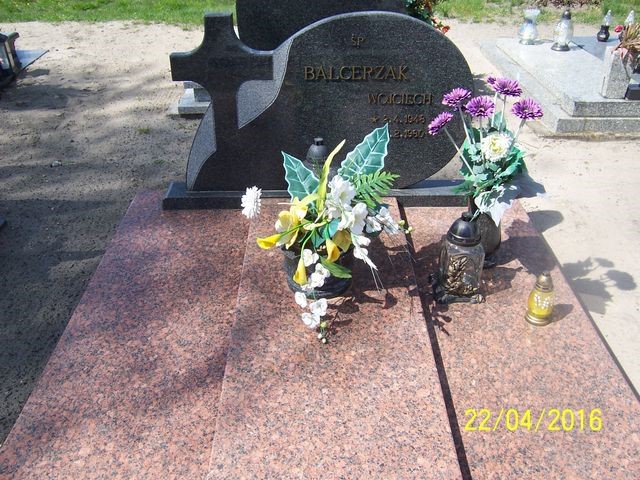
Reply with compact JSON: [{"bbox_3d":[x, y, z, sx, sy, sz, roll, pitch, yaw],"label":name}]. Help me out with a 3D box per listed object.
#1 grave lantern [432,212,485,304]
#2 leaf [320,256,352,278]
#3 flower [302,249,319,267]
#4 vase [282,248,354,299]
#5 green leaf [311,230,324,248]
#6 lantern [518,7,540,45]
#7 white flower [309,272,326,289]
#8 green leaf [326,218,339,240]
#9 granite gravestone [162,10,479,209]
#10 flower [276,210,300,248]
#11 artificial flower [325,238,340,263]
[{"bbox_3d":[0.410,0.037,1.781,0.143,0.253,0.140,-2,30,-3],"label":"grave lantern"},{"bbox_3d":[0.052,0.087,1.931,0.110,0.050,0.060,16,34,26],"label":"leaf"},{"bbox_3d":[-0.027,0.050,1.746,0.046,0.046,0.028,-1,30,-1],"label":"flower"},{"bbox_3d":[-0.006,0.081,1.921,0.205,0.131,0.205,0,31,-1],"label":"vase"},{"bbox_3d":[-0.007,-0.002,1.825,0.045,0.030,0.060,0,66,0],"label":"green leaf"},{"bbox_3d":[1.835,-1.884,5.321,0.165,0.315,0.165,-1,30,0],"label":"lantern"},{"bbox_3d":[-0.007,0.116,1.752,0.050,0.030,0.045,0,63,0],"label":"white flower"},{"bbox_3d":[0.036,-0.033,1.767,0.037,0.048,0.030,-1,30,-1],"label":"green leaf"},{"bbox_3d":[-0.008,-0.464,2.257,1.200,0.708,0.155,0,31,-1],"label":"granite gravestone"},{"bbox_3d":[-0.090,-0.030,1.743,0.070,0.092,0.060,-1,30,-1],"label":"flower"},{"bbox_3d":[0.040,0.033,1.933,0.050,0.072,0.055,-1,30,0],"label":"artificial flower"}]

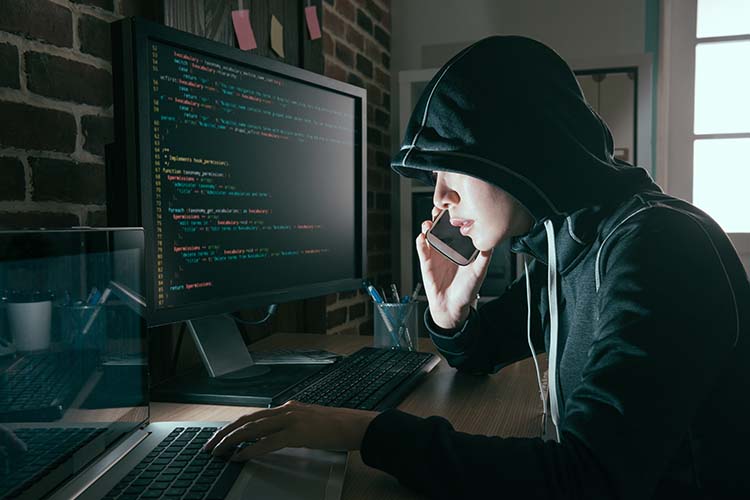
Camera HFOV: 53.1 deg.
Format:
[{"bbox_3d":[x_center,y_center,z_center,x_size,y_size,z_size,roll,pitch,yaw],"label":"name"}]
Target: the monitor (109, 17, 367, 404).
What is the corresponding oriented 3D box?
[{"bbox_3d":[-0.189,-0.040,1.158,0.225,0.489,0.570,1,3,27],"label":"monitor"}]

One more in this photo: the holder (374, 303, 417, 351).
[{"bbox_3d":[0.039,0.147,1.398,0.086,0.092,0.086,0,3,0],"label":"holder"}]

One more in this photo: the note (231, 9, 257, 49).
[{"bbox_3d":[-0.252,-0.431,1.470,0.008,0.075,0.075,-9,17,16],"label":"note"}]

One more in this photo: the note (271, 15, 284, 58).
[{"bbox_3d":[-0.217,-0.474,1.670,0.006,0.074,0.073,-1,-4,14],"label":"note"}]

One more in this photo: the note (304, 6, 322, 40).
[{"bbox_3d":[-0.148,-0.548,1.813,0.006,0.075,0.075,-5,18,17],"label":"note"}]

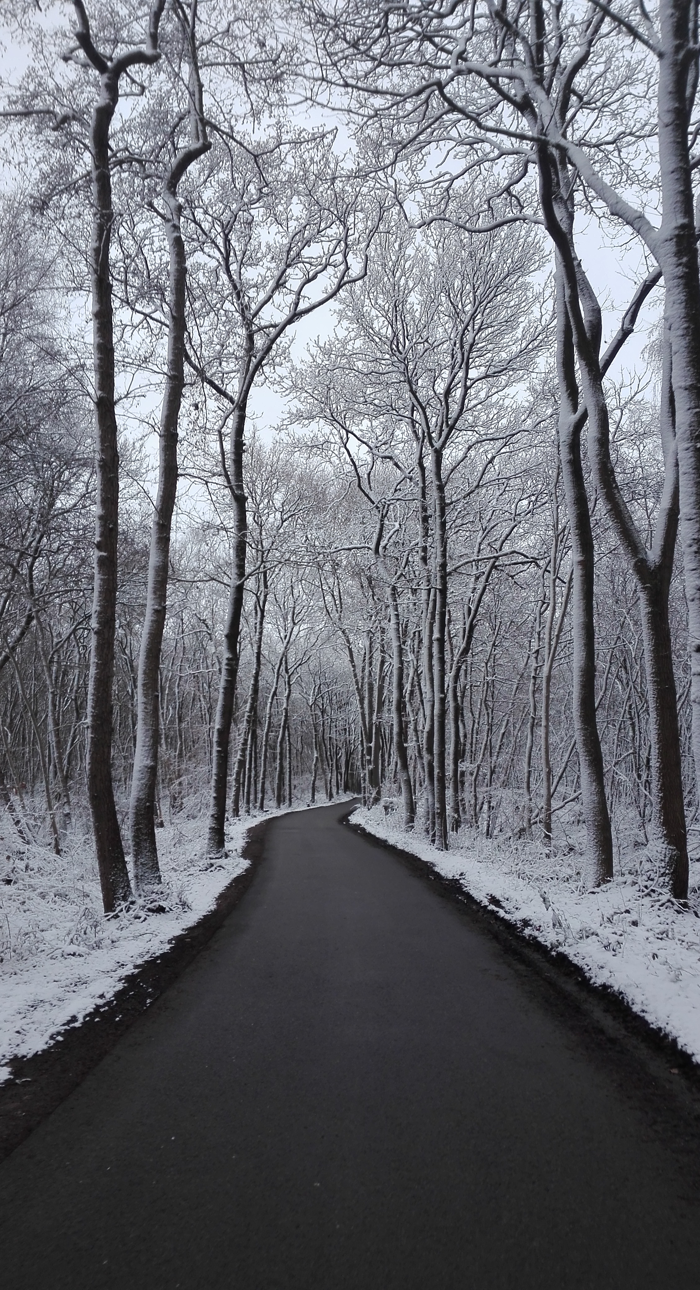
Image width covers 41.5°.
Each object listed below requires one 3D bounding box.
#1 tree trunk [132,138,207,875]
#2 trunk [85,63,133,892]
[{"bbox_3d":[-2.738,-2.258,13.708,0.615,11.420,0.409,2,-8,0],"label":"tree trunk"},{"bbox_3d":[-3.027,-2.269,11.453,0.508,10.820,0.358,-3,-8,0],"label":"trunk"}]

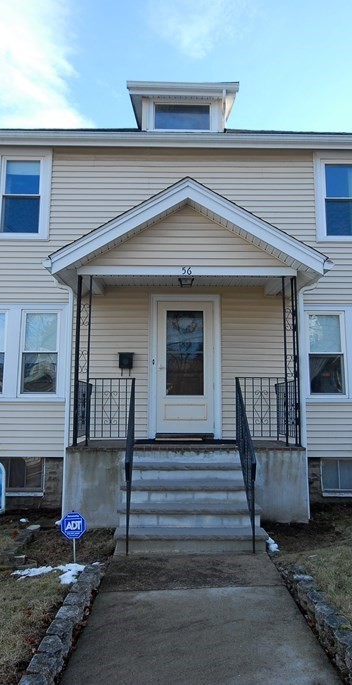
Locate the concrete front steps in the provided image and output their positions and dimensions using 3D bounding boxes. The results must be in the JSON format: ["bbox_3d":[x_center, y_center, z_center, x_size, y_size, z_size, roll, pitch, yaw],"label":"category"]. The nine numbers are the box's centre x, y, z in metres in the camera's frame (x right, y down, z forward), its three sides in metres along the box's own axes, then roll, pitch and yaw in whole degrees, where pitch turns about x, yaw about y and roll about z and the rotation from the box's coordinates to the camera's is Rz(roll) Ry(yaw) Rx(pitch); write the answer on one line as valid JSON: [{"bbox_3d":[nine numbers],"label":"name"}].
[{"bbox_3d":[0.150,1.744,5.204,1.550,0.900,1.340,0,-8,-1],"label":"concrete front steps"}]

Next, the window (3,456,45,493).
[{"bbox_3d":[-2.516,2.097,7.163,0.940,0.565,0.120,0,-8,-1],"label":"window"}]

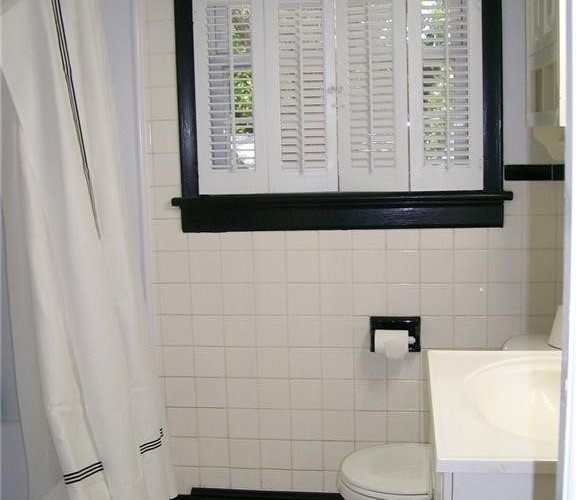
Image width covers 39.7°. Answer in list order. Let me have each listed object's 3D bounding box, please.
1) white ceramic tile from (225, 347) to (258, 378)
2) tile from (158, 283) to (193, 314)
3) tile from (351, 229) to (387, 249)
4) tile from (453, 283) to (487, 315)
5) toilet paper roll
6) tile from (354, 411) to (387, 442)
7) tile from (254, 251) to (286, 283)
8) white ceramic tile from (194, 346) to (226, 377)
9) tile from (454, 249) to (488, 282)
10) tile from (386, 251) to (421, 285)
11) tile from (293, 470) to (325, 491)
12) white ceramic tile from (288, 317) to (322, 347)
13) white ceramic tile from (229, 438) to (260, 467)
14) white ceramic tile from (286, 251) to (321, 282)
[{"bbox_3d":[-0.158,0.383,2.724,0.108,0.108,0.009,0,8,8],"label":"white ceramic tile"},{"bbox_3d":[-0.381,0.168,2.727,0.108,0.108,0.009,0,8,8],"label":"tile"},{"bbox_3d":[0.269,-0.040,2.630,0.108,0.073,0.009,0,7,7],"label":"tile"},{"bbox_3d":[0.598,0.161,2.610,0.109,0.108,0.009,0,7,8],"label":"tile"},{"bbox_3d":[0.337,0.303,2.594,0.106,0.086,0.086,-1,8,8],"label":"toilet paper roll"},{"bbox_3d":[0.283,0.596,2.704,0.108,0.108,0.010,0,9,8],"label":"tile"},{"bbox_3d":[-0.059,0.056,2.682,0.108,0.108,0.009,-1,7,8],"label":"tile"},{"bbox_3d":[-0.266,0.384,2.740,0.108,0.108,0.009,0,8,8],"label":"white ceramic tile"},{"bbox_3d":[0.590,0.051,2.568,0.108,0.108,0.009,0,8,8],"label":"tile"},{"bbox_3d":[0.377,0.054,2.628,0.109,0.108,0.009,0,7,8],"label":"tile"},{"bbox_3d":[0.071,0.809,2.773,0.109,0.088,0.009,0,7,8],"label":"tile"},{"bbox_3d":[0.056,0.275,2.704,0.109,0.108,0.009,0,7,8],"label":"white ceramic tile"},{"bbox_3d":[-0.148,0.708,2.779,0.108,0.108,0.010,0,9,8],"label":"white ceramic tile"},{"bbox_3d":[0.051,0.057,2.651,0.108,0.108,0.010,0,9,8],"label":"white ceramic tile"}]

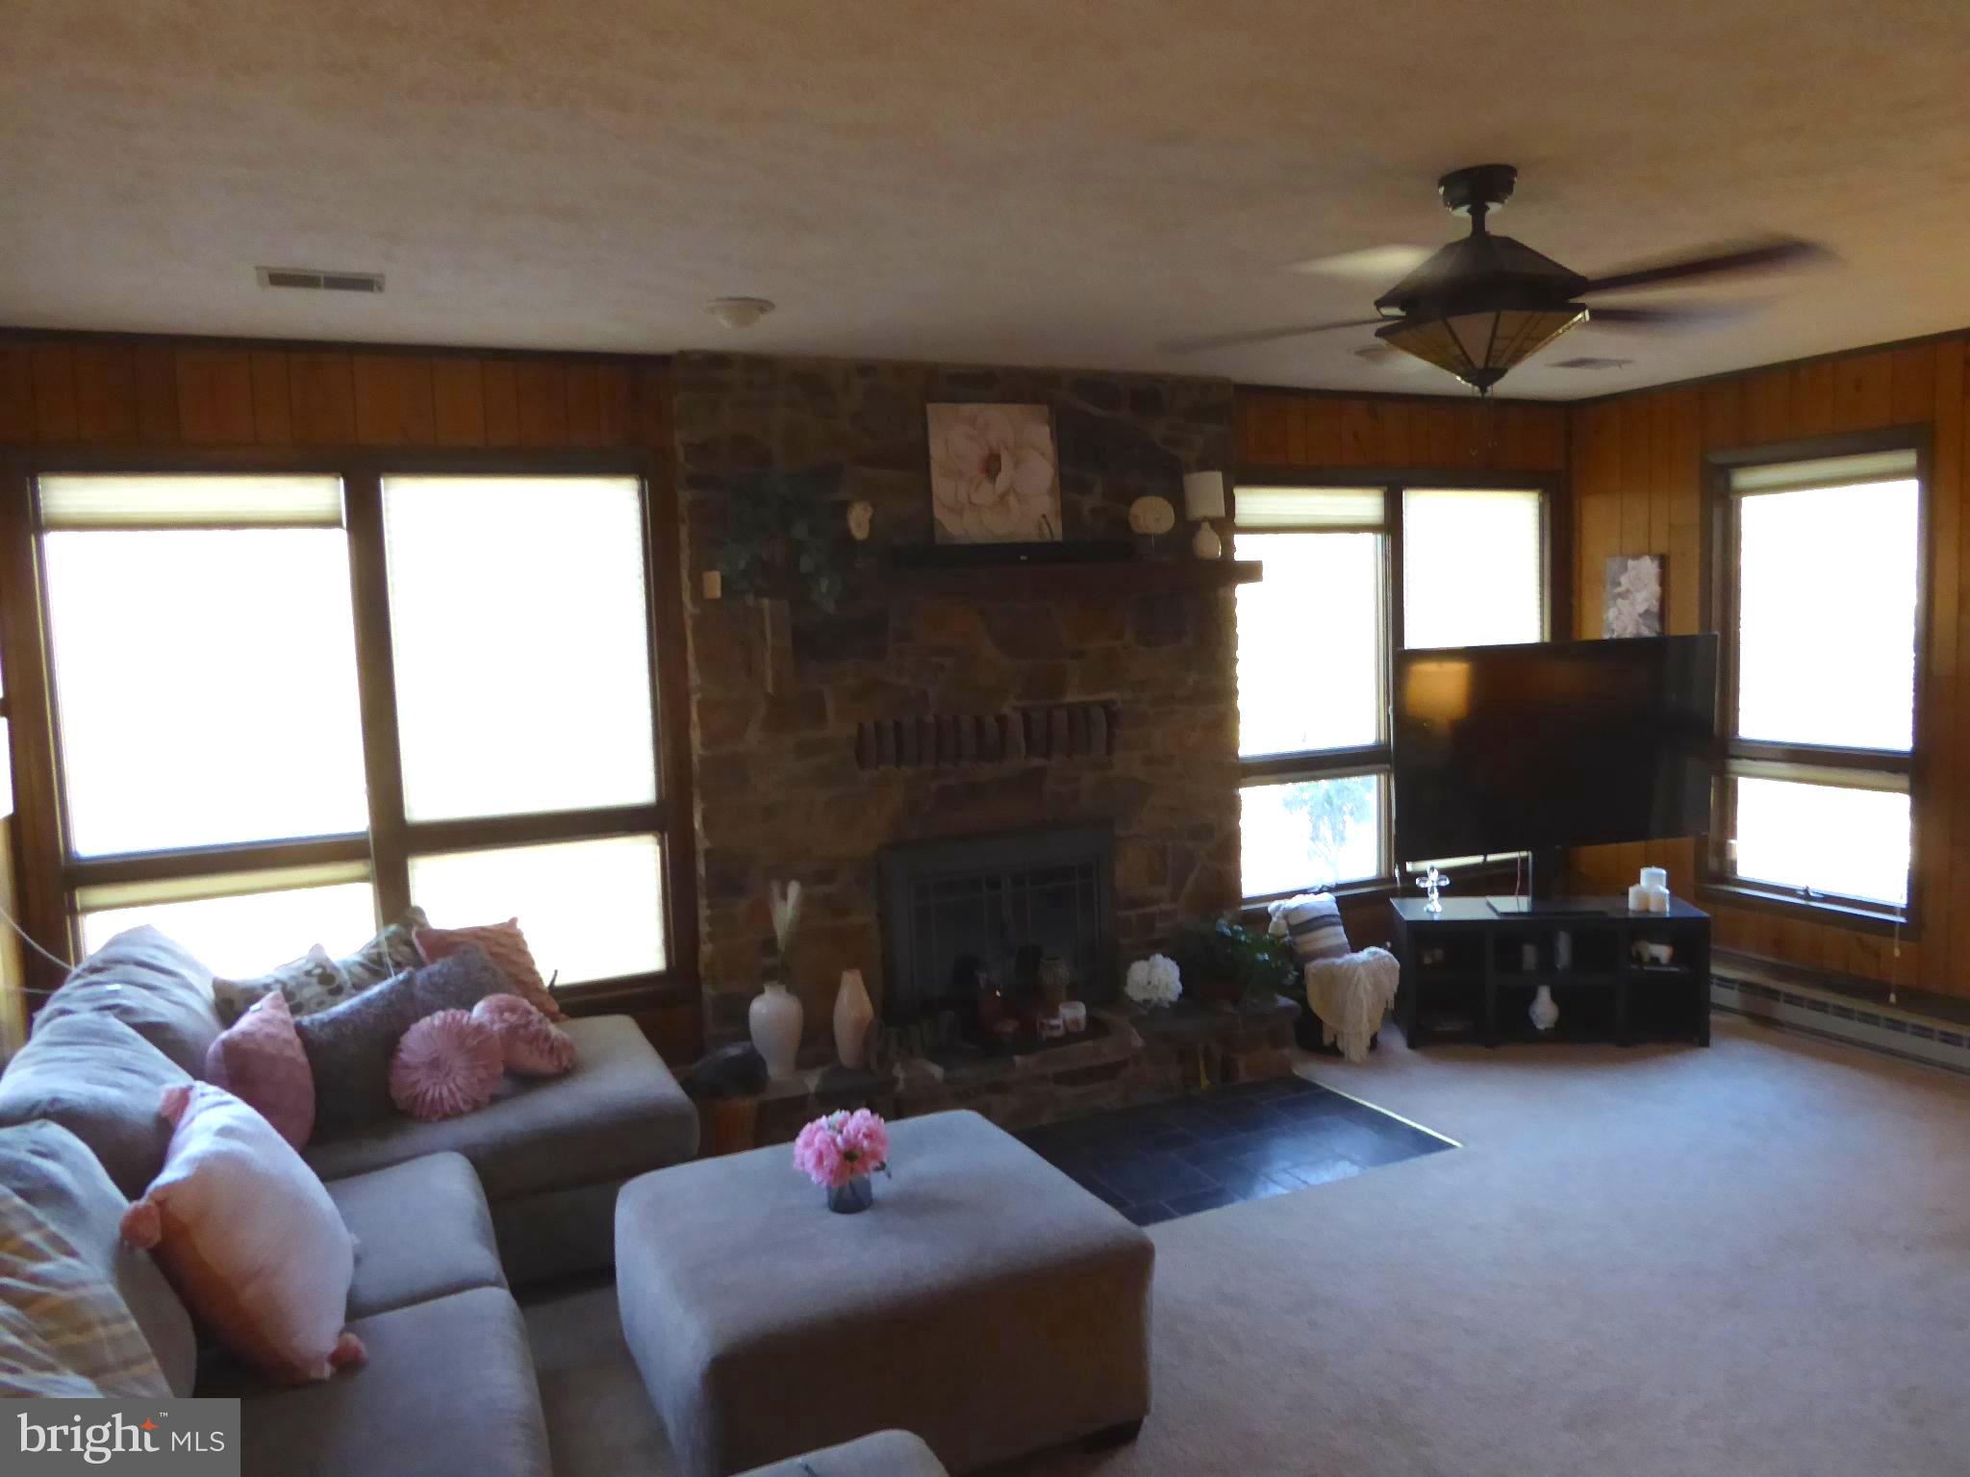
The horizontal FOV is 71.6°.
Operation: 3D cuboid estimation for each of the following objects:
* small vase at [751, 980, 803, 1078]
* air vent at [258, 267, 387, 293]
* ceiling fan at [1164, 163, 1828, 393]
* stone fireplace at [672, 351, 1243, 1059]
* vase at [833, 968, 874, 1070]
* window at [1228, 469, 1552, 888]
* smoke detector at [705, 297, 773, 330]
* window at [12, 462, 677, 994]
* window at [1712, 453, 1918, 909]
[{"bbox_3d":[-0.641,0.885,4.153,0.164,0.281,0.164,-4,6,-25],"label":"small vase"},{"bbox_3d":[-1.501,-1.030,3.094,0.263,0.020,0.192,-4,6,-25],"label":"air vent"},{"bbox_3d":[0.966,-0.881,2.664,1.276,0.407,1.276,-4,6,-25],"label":"ceiling fan"},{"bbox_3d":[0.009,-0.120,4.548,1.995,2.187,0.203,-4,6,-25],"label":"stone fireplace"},{"bbox_3d":[-0.412,0.876,4.261,0.128,0.302,0.128,-4,6,-25],"label":"vase"},{"bbox_3d":[1.635,-0.213,5.439,1.620,1.590,0.101,-4,6,-25],"label":"window"},{"bbox_3d":[-0.618,-1.071,3.470,0.172,0.058,0.172,-4,6,-25],"label":"smoke detector"},{"bbox_3d":[-1.698,0.048,3.870,1.585,1.610,0.101,-4,6,-25],"label":"window"},{"bbox_3d":[2.989,-0.208,4.949,0.101,1.610,0.780,-4,6,-25],"label":"window"}]

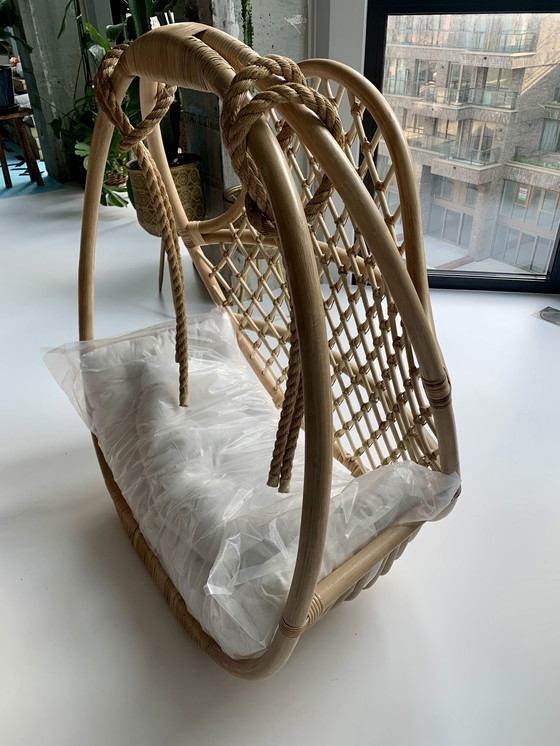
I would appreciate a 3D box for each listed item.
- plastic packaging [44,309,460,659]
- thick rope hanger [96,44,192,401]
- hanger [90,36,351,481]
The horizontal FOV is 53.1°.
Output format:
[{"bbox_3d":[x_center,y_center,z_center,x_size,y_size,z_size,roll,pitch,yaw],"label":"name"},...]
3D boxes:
[{"bbox_3d":[-0.115,0.189,1.351,0.520,0.270,0.920,-22,38,-30],"label":"plastic packaging"},{"bbox_3d":[-0.255,-0.264,1.221,0.170,0.800,0.170,-22,38,-30],"label":"thick rope hanger"},{"bbox_3d":[-0.126,-0.175,1.075,0.180,0.800,0.600,-22,38,-30],"label":"hanger"}]

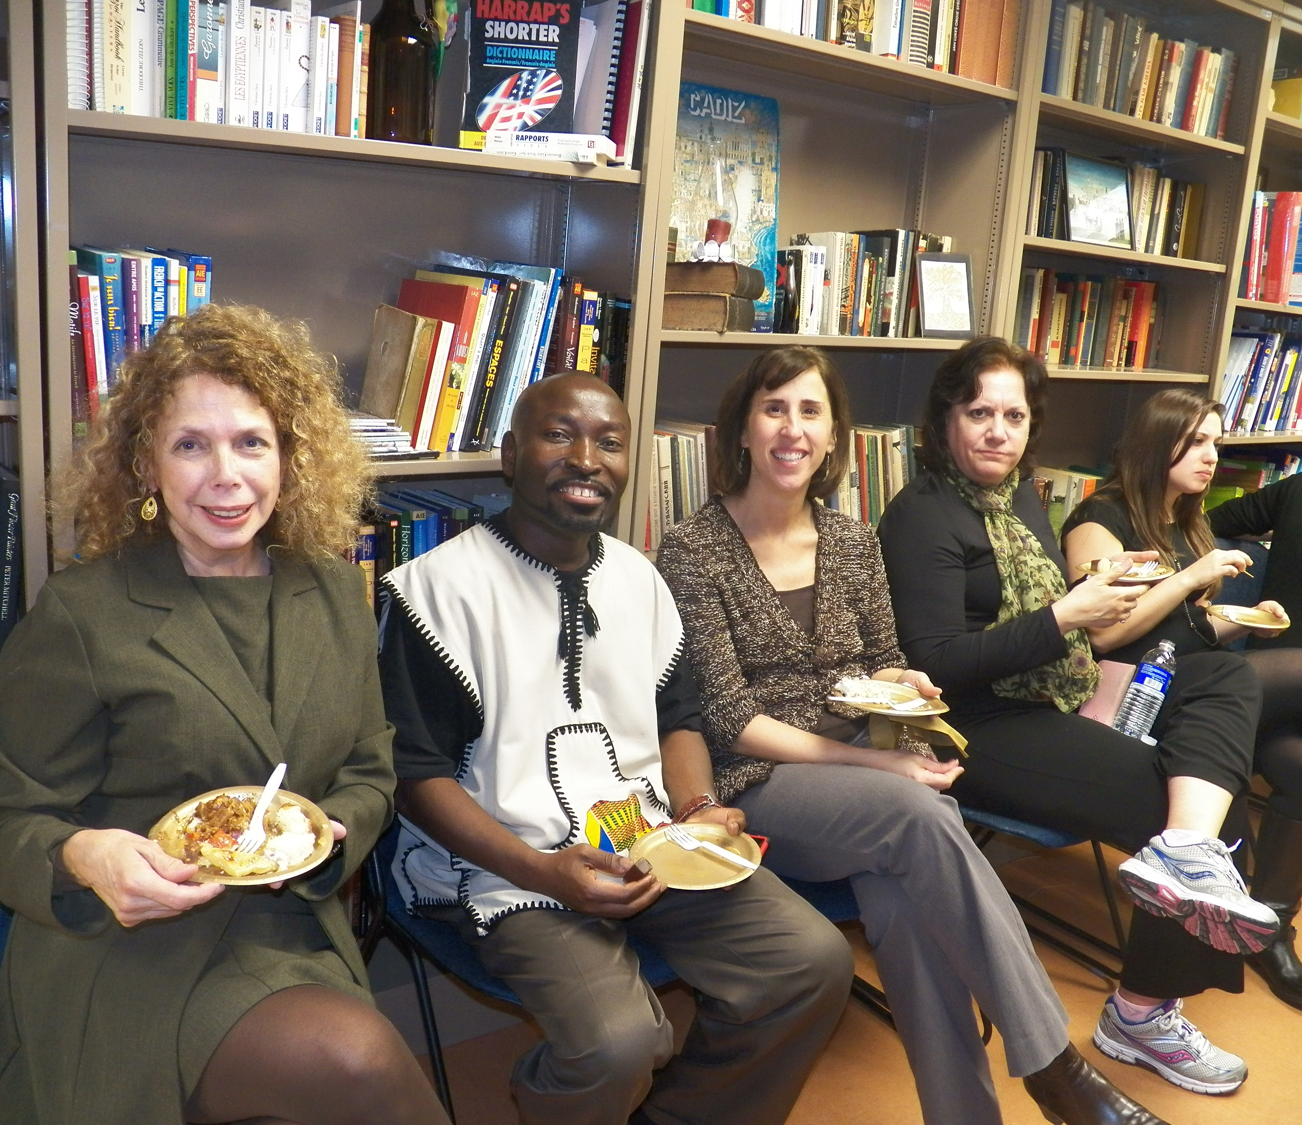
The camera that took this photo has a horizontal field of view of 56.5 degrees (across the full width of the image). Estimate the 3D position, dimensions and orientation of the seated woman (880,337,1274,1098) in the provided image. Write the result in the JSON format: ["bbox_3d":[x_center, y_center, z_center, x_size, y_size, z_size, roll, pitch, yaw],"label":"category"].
[{"bbox_3d":[0.783,0.298,2.162,0.750,1.340,0.700,16,17,39],"label":"seated woman"}]

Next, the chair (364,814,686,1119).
[{"bbox_3d":[-0.148,0.557,1.899,0.490,0.820,0.530,-5,16,-34],"label":"chair"}]

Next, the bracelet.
[{"bbox_3d":[0.063,0.330,1.600,0.068,0.060,0.020,-18,50,-21],"label":"bracelet"}]

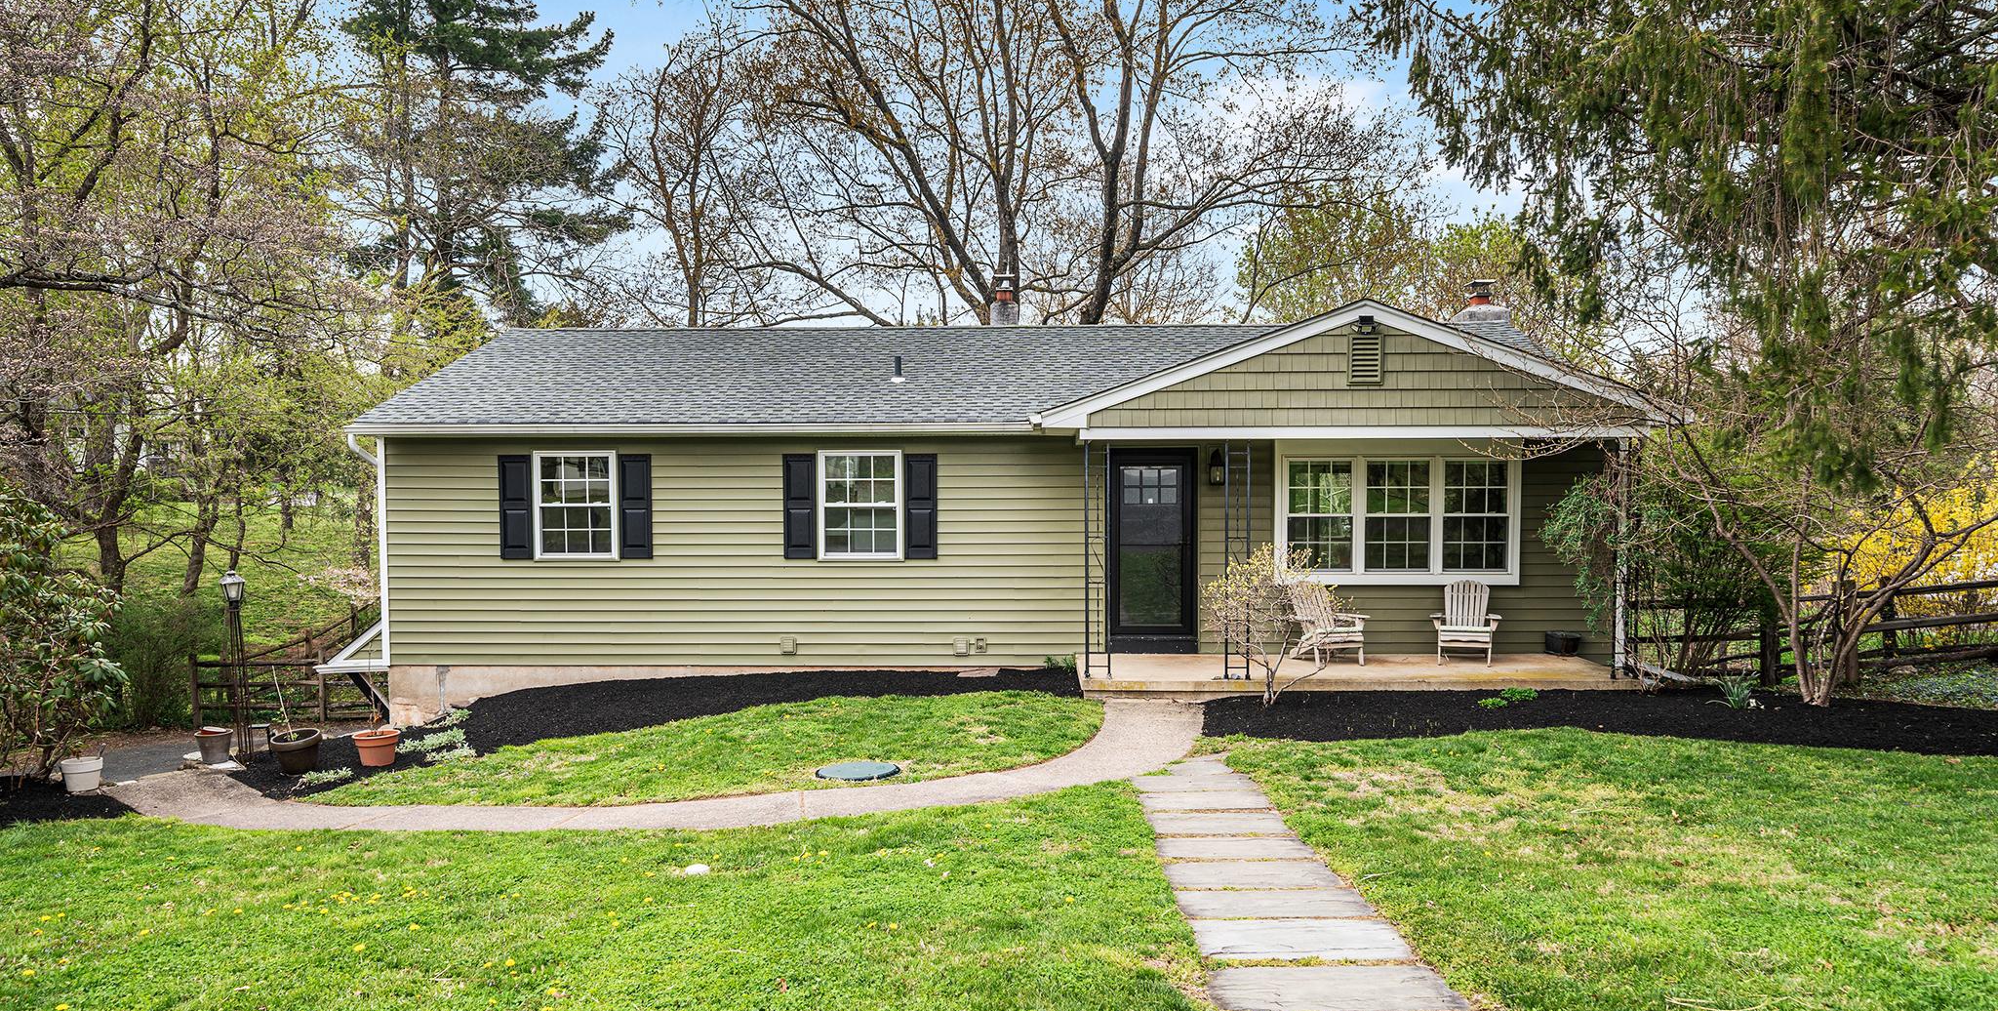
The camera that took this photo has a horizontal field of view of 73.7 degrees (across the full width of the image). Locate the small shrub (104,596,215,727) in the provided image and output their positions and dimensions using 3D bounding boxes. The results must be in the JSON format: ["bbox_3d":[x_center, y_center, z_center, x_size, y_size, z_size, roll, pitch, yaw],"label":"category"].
[{"bbox_3d":[-12.649,2.291,19.943,1.650,2.050,1.550,0,3,1],"label":"small shrub"}]

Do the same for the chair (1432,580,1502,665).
[{"bbox_3d":[5.149,1.273,14.689,0.730,0.890,0.790,1,3,20],"label":"chair"}]

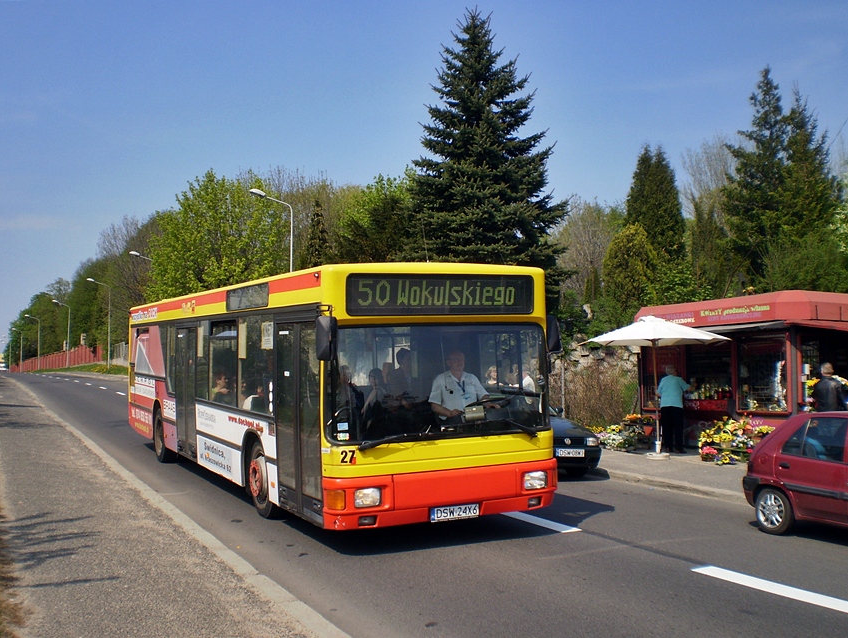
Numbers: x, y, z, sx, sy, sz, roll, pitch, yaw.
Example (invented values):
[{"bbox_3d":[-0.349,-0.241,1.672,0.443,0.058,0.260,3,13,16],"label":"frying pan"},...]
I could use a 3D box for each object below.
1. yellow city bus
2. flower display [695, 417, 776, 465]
[{"bbox_3d":[-2.127,0.946,13.044,2.580,2.720,10.662,-1,-1,-27],"label":"yellow city bus"},{"bbox_3d":[5.099,1.994,14.450,0.800,0.680,1.350,2,-4,-28],"label":"flower display"}]

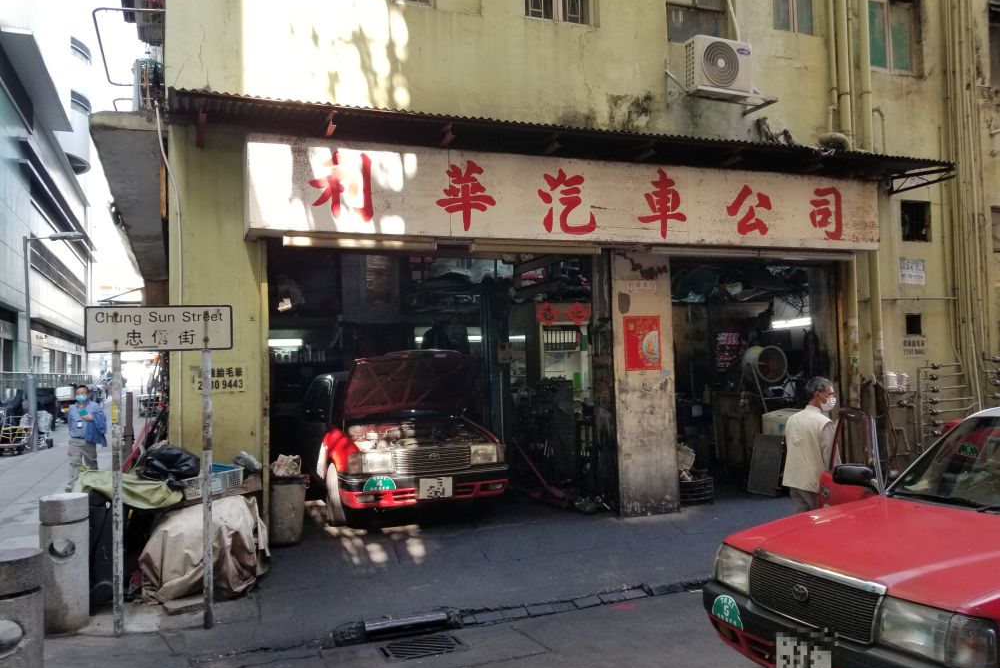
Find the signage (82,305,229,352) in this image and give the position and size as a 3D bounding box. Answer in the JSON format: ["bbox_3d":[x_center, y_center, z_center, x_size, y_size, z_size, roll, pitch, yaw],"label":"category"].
[{"bbox_3d":[-2.292,-0.030,5.070,0.910,0.305,0.030,-1,-3,-20],"label":"signage"}]

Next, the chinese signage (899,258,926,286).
[{"bbox_3d":[4.825,-0.731,8.785,0.410,0.310,0.020,-1,-3,-20],"label":"chinese signage"}]

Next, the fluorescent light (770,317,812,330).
[{"bbox_3d":[3.956,-0.142,10.261,0.100,0.110,0.733,-1,-2,-20],"label":"fluorescent light"}]

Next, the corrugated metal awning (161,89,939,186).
[{"bbox_3d":[1.181,-1.889,7.602,8.260,0.230,0.900,-1,-2,-20],"label":"corrugated metal awning"}]

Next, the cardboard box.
[{"bbox_3d":[3.543,1.126,9.234,0.440,0.260,0.420,0,-2,-41],"label":"cardboard box"}]

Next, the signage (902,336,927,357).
[{"bbox_3d":[4.828,0.145,8.737,0.345,0.230,0.010,-1,-3,-20],"label":"signage"}]

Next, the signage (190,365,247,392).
[{"bbox_3d":[-2.487,0.393,6.631,0.455,0.235,0.015,-1,-2,-20],"label":"signage"}]

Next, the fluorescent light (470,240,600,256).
[{"bbox_3d":[0.328,-0.800,6.947,1.270,0.100,0.120,-1,-3,-20],"label":"fluorescent light"}]

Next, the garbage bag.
[{"bbox_3d":[-2.646,1.067,6.050,0.450,0.340,0.400,-1,-2,-20],"label":"garbage bag"}]

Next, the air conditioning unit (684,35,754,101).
[{"bbox_3d":[2.397,-2.903,8.262,0.711,0.553,0.260,-1,-2,-18],"label":"air conditioning unit"}]

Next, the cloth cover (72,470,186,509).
[{"bbox_3d":[-2.844,1.198,5.750,0.720,0.220,0.500,-1,-3,-20],"label":"cloth cover"}]

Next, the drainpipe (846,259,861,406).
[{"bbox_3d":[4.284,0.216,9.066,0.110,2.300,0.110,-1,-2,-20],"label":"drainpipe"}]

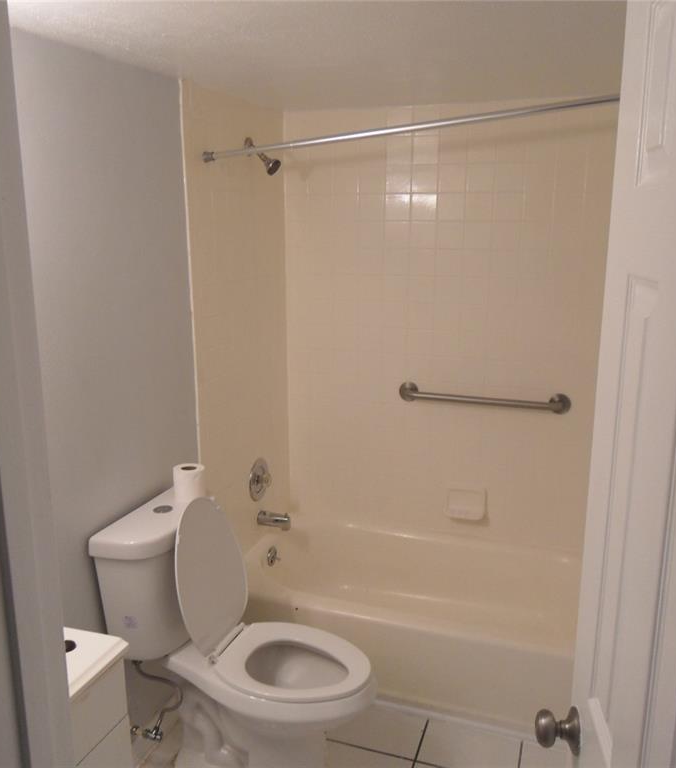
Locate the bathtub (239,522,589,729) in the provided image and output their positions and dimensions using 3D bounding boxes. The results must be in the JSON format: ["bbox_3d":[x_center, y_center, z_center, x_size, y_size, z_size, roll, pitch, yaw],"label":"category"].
[{"bbox_3d":[0.366,0.885,2.788,1.520,0.325,0.757,5,16,19],"label":"bathtub"}]

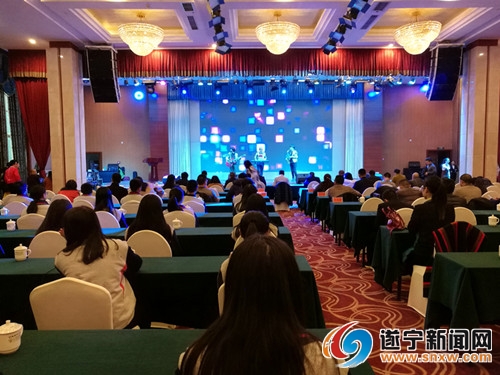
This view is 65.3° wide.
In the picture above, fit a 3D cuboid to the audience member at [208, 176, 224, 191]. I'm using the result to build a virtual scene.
[{"bbox_3d":[-1.014,0.235,11.983,0.490,1.210,0.750,0,3,0],"label":"audience member"}]

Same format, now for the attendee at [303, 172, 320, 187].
[{"bbox_3d":[1.986,0.137,12.635,0.520,1.270,0.760,0,4,0],"label":"attendee"}]

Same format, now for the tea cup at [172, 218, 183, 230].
[{"bbox_3d":[-0.829,0.414,4.460,0.115,0.125,0.095,0,4,0],"label":"tea cup"}]

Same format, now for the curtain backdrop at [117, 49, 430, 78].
[{"bbox_3d":[0.886,-4.626,14.551,11.900,1.080,0.200,0,3,0],"label":"curtain backdrop"}]

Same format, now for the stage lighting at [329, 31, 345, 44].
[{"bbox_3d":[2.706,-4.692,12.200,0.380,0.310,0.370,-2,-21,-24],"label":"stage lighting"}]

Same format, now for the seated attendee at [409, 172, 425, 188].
[{"bbox_3d":[4.908,0.191,11.636,0.520,1.290,0.760,0,4,-4],"label":"seated attendee"}]

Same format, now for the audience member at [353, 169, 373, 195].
[{"bbox_3d":[3.011,0.222,10.536,0.520,1.370,0.780,0,4,-3],"label":"audience member"}]

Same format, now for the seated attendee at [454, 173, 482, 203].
[{"bbox_3d":[3.973,0.441,7.287,0.540,1.340,0.750,0,3,-5],"label":"seated attendee"}]

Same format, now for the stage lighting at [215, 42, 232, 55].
[{"bbox_3d":[-0.865,-4.614,12.731,0.500,0.360,0.420,0,-16,0],"label":"stage lighting"}]

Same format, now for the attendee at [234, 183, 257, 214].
[{"bbox_3d":[-0.053,0.558,5.200,0.500,1.240,0.750,0,4,0],"label":"attendee"}]

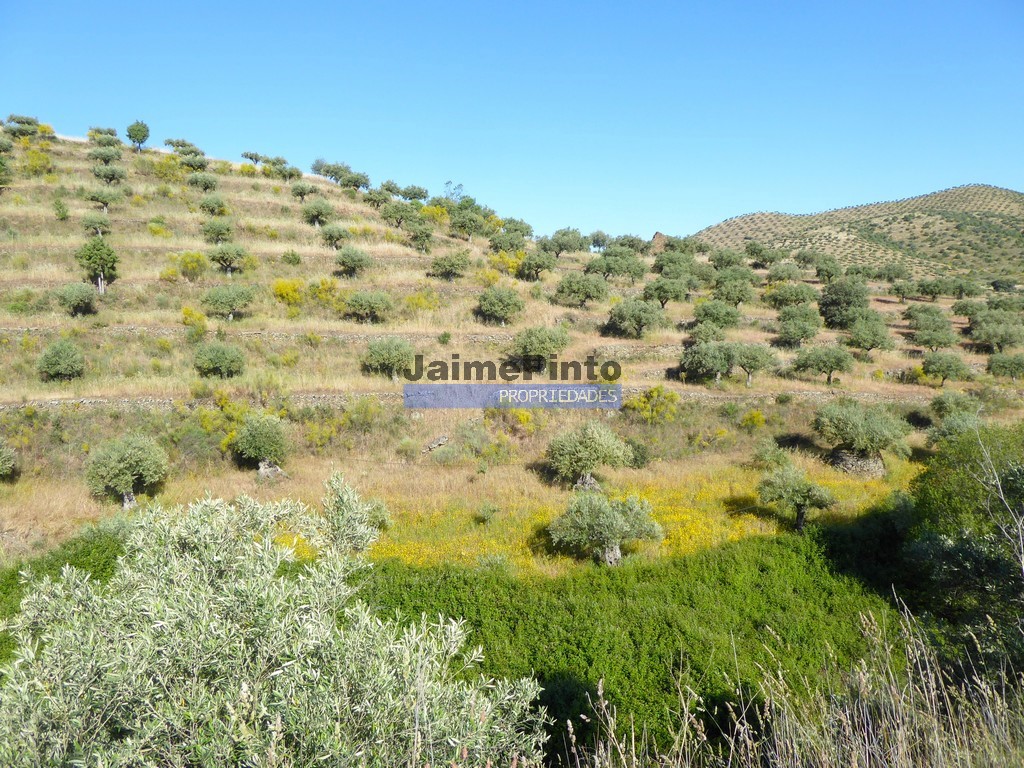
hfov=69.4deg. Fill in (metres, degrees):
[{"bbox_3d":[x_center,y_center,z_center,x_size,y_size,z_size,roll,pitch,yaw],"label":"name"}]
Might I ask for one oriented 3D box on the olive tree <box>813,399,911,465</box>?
[{"bbox_3d":[16.778,2.376,35.500,4.610,3.360,3.920,0,1,0],"label":"olive tree"}]

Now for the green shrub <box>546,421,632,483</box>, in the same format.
[{"bbox_3d":[4.087,3.670,38.500,4.480,3.540,4.250,0,2,0],"label":"green shrub"}]

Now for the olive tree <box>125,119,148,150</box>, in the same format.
[{"bbox_3d":[-49.629,-32.799,98.000,2.860,4.240,2.710,0,1,0],"label":"olive tree"}]

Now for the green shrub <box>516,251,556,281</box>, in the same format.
[{"bbox_3d":[2.187,-10.576,66.000,3.460,2.620,3.290,0,3,0],"label":"green shrub"}]

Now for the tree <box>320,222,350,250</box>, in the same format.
[{"bbox_3d":[-18.326,-15.254,77.000,3.020,2.920,2.870,0,2,0],"label":"tree"}]

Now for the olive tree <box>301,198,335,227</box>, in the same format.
[{"bbox_3d":[-18.674,-16.466,71.000,3.170,2.630,3.010,0,3,0],"label":"olive tree"}]

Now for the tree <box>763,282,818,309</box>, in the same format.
[{"bbox_3d":[22.596,-7.262,60.000,4.410,2.230,4.190,0,3,0],"label":"tree"}]

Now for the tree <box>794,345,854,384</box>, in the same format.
[{"bbox_3d":[19.650,-1.226,46.500,3.660,2.460,3.480,0,3,0],"label":"tree"}]

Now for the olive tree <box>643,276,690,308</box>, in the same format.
[{"bbox_3d":[12.535,-7.424,60.000,3.780,2.540,3.590,0,3,0],"label":"olive tree"}]

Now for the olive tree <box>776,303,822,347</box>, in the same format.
[{"bbox_3d":[21.420,-4.425,55.000,3.250,3.270,3.080,2,5,21],"label":"olive tree"}]

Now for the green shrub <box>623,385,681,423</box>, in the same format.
[{"bbox_3d":[8.206,1.265,43.500,3.340,2.240,2.840,0,1,0],"label":"green shrub"}]

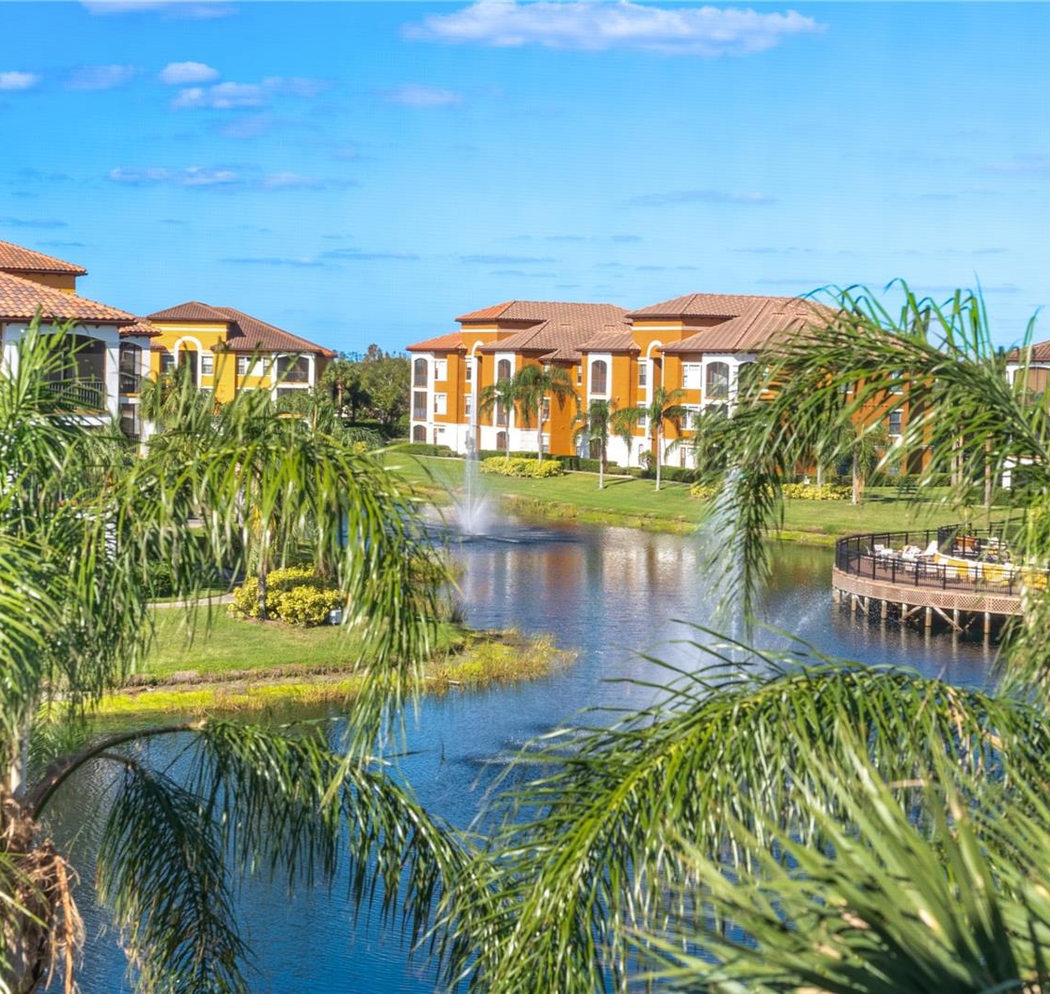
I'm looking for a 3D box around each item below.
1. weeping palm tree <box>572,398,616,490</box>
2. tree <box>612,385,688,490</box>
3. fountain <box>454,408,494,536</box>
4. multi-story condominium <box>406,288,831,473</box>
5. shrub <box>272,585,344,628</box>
[{"bbox_3d":[5.220,-3.993,156.000,3.330,6.840,3.400,1,3,2],"label":"weeping palm tree"},{"bbox_3d":[9.310,-4.375,154.000,5.720,7.800,5.200,1,3,3],"label":"tree"},{"bbox_3d":[-3.156,-1.560,129.000,2.470,7.980,2.400,1,3,-1],"label":"fountain"},{"bbox_3d":[10.845,-9.916,180.913,20.500,14.300,53.370,-1,4,-31],"label":"multi-story condominium"},{"bbox_3d":[-7.626,3.855,73.300,2.600,1.480,2.200,1,3,-6],"label":"shrub"}]

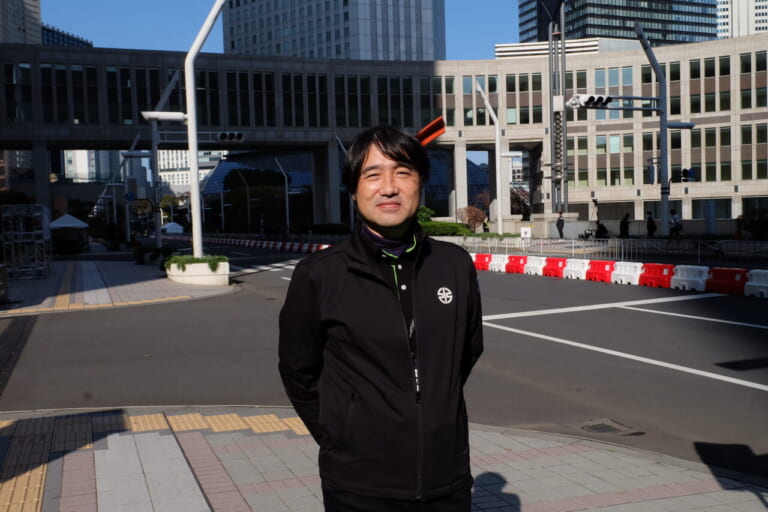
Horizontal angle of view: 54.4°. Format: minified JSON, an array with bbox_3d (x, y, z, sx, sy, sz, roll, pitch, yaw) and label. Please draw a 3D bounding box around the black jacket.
[{"bbox_3d":[0.004,0.240,1.875,0.490,0.645,0.290,-3,3,-20],"label":"black jacket"}]

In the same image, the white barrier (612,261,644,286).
[{"bbox_3d":[6.010,0.404,18.132,0.380,0.550,1.000,-3,3,-23],"label":"white barrier"}]

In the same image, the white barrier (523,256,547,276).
[{"bbox_3d":[4.557,0.292,22.032,0.400,0.510,1.000,-3,3,-23],"label":"white barrier"}]

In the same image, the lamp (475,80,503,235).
[{"bbox_3d":[5.711,-5.242,40.540,1.427,8.418,0.300,-3,3,-26],"label":"lamp"}]

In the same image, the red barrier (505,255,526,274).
[{"bbox_3d":[4.118,0.244,22.498,0.380,0.550,1.000,-3,3,-23],"label":"red barrier"}]

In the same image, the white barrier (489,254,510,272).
[{"bbox_3d":[3.720,0.210,23.415,0.380,0.550,1.000,-3,3,-23],"label":"white barrier"}]

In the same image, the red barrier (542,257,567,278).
[{"bbox_3d":[4.946,0.325,21.116,0.400,0.510,1.000,-3,3,-23],"label":"red barrier"}]

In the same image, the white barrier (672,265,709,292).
[{"bbox_3d":[6.888,0.489,16.534,0.400,0.510,1.000,-3,3,-23],"label":"white barrier"}]

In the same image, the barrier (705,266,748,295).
[{"bbox_3d":[7.184,0.503,15.423,0.380,0.550,1.000,-3,3,-23],"label":"barrier"}]

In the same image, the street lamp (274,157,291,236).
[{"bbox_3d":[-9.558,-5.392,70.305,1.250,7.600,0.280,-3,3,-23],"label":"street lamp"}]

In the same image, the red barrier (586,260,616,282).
[{"bbox_3d":[5.621,0.371,19.030,0.380,0.550,1.000,-3,3,-23],"label":"red barrier"}]

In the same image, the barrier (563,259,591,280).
[{"bbox_3d":[5.334,0.358,20.200,0.400,0.510,1.000,-3,3,-23],"label":"barrier"}]

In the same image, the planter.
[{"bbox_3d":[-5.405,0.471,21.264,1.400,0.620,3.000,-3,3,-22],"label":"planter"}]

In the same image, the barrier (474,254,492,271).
[{"bbox_3d":[3.392,0.194,24.781,0.400,0.510,1.000,-3,3,-23],"label":"barrier"}]

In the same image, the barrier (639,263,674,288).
[{"bbox_3d":[6.500,0.456,17.451,0.400,0.510,1.000,-3,3,-23],"label":"barrier"}]

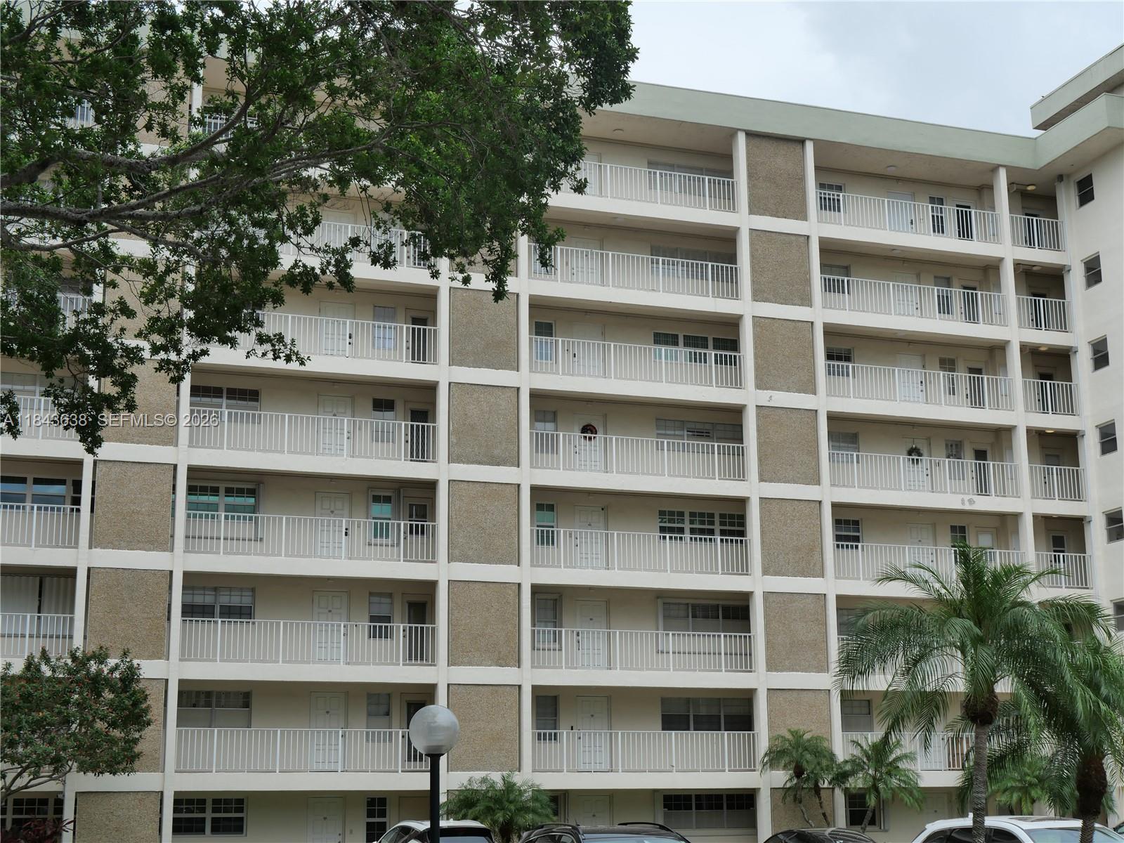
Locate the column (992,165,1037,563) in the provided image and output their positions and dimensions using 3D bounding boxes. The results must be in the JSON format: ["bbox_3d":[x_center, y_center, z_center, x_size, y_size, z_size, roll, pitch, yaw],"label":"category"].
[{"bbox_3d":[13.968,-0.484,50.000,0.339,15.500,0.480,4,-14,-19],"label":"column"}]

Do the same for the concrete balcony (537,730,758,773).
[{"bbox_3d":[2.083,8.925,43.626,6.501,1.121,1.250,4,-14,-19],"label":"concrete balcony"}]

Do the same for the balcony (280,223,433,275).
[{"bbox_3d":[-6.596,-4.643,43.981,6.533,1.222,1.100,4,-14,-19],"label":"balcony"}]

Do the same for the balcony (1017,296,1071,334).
[{"bbox_3d":[14.826,-3.162,51.056,2.039,1.121,1.250,4,-14,-19],"label":"balcony"}]

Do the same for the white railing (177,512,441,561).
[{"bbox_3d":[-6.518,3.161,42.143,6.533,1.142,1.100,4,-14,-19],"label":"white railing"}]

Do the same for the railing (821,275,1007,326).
[{"bbox_3d":[10.510,-3.467,49.589,6.417,1.121,1.250,4,-14,-19],"label":"railing"}]

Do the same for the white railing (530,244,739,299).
[{"bbox_3d":[2.136,-4.213,46.198,6.501,1.068,0.120,4,-14,-19],"label":"white railing"}]

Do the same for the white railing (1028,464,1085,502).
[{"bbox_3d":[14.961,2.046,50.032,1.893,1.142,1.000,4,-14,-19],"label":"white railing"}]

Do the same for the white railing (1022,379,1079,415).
[{"bbox_3d":[14.850,-0.564,50.445,2.039,1.121,1.250,4,-14,-19],"label":"white railing"}]

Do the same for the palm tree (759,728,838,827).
[{"bbox_3d":[6.190,9.724,42.106,1.857,3.472,1.857,-1,-13,0],"label":"palm tree"}]

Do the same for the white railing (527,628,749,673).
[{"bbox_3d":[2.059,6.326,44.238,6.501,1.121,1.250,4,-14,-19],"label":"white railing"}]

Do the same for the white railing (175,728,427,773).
[{"bbox_3d":[-6.275,8.179,40.241,6.492,1.068,0.120,4,-14,-19],"label":"white railing"}]

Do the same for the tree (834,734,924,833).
[{"bbox_3d":[8.451,10.266,43.156,2.400,3.731,2.400,4,-14,-19],"label":"tree"}]

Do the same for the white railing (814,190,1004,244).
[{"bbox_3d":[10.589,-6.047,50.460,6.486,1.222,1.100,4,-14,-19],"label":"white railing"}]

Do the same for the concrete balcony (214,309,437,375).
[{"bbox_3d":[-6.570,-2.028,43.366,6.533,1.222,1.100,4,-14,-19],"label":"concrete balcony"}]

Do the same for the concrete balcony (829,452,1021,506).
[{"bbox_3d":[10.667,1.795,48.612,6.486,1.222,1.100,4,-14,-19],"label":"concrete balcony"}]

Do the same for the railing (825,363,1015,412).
[{"bbox_3d":[10.802,-1.011,48.798,6.486,1.047,0.120,4,-14,-19],"label":"railing"}]

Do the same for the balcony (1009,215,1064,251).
[{"bbox_3d":[14.907,-5.872,50.865,1.977,1.054,0.080,4,-14,-19],"label":"balcony"}]

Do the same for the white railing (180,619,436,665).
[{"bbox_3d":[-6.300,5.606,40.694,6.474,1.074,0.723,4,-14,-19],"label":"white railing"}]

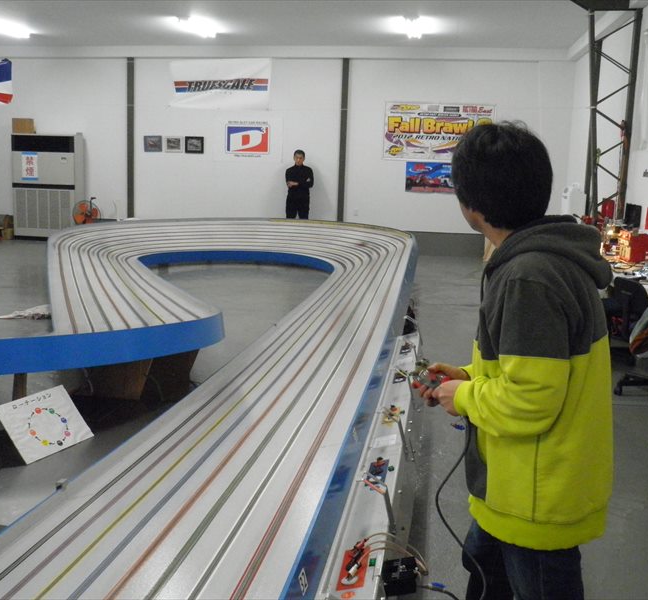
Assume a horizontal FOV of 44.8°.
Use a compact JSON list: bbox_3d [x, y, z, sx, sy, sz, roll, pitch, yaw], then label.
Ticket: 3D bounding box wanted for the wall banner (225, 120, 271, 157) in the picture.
[{"bbox_3d":[-1.377,-2.889,14.097,0.843,0.610,0.020,3,10,9],"label":"wall banner"}]

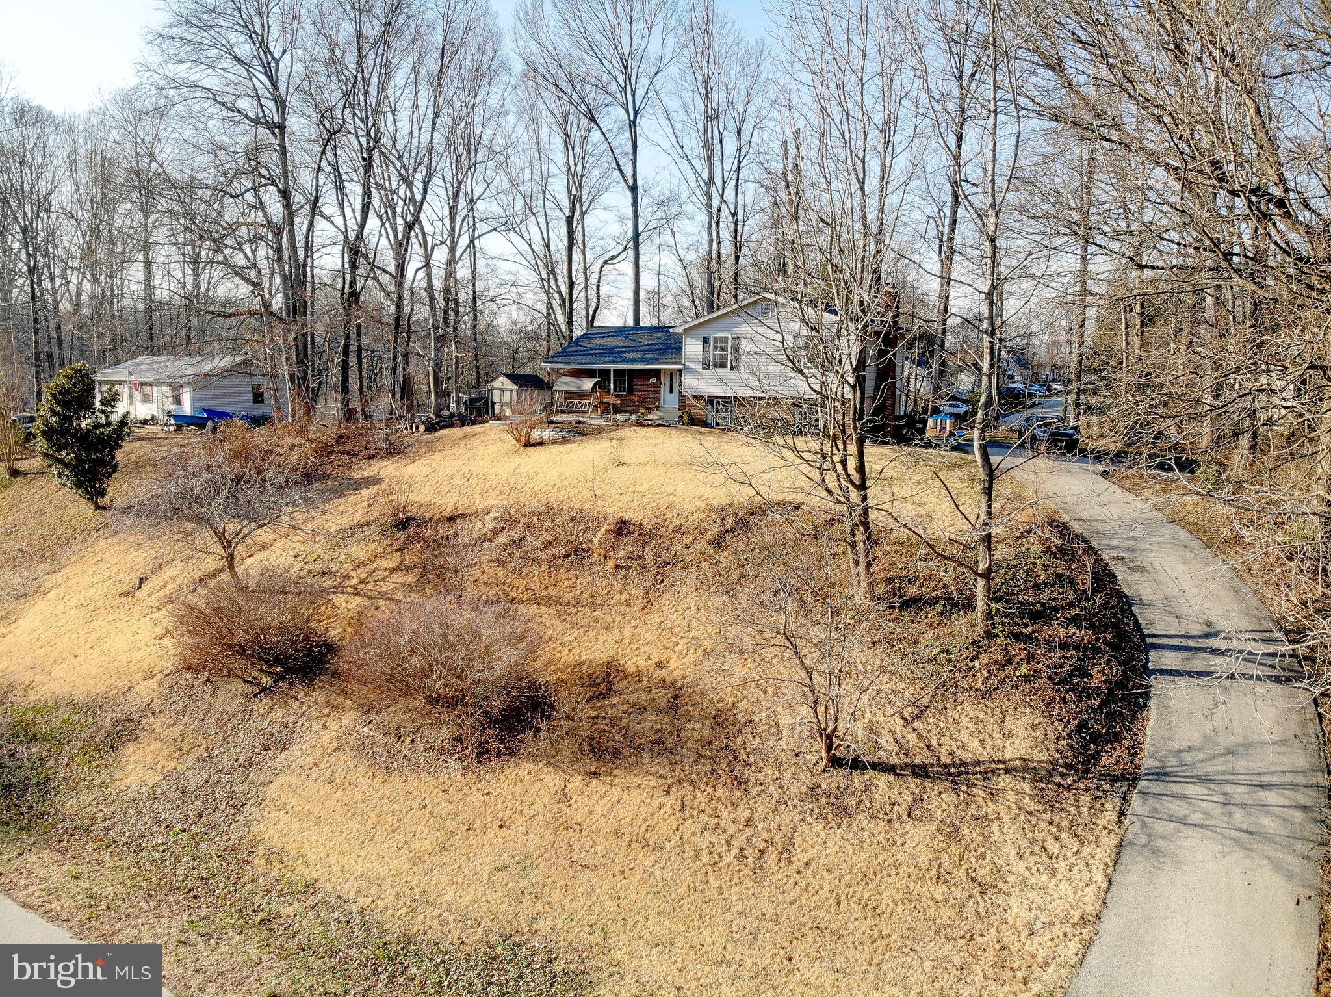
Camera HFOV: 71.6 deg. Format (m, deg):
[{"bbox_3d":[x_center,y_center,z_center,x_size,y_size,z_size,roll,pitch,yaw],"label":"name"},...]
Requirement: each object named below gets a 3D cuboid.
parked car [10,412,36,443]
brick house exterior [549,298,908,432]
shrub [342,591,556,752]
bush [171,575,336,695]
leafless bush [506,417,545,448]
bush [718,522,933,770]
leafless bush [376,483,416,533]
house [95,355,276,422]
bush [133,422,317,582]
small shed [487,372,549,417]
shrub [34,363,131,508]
[{"bbox_3d":[-36.480,-4.093,52.946,1.900,1.750,4.700,-3,9,-20],"label":"parked car"},{"bbox_3d":[3.298,-7.001,48.113,17.186,6.398,9.300,4,9,26],"label":"brick house exterior"},{"bbox_3d":[-4.133,3.330,17.332,3.869,2.524,3.288,-2,8,-14],"label":"shrub"},{"bbox_3d":[-8.438,2.807,18.874,3.295,2.002,2.966,-4,9,-24],"label":"bush"},{"bbox_3d":[-5.520,-2.555,35.995,1.392,1.165,1.322,-1,8,-9],"label":"leafless bush"},{"bbox_3d":[2.700,2.503,15.701,3.539,3.910,3.185,1,8,10],"label":"bush"},{"bbox_3d":[-7.309,0.240,25.077,1.053,1.310,1.000,-2,8,-16],"label":"leafless bush"},{"bbox_3d":[-32.363,-7.522,63.003,13.200,4.059,7.300,6,10,34],"label":"house"},{"bbox_3d":[-10.628,0.100,22.230,4.348,3.557,3.913,-4,9,-26],"label":"bush"},{"bbox_3d":[-8.830,-6.390,56.560,2.191,2.511,3.203,5,9,32],"label":"small shed"},{"bbox_3d":[-19.577,-2.131,31.005,3.186,4.774,3.027,-5,9,-32],"label":"shrub"}]

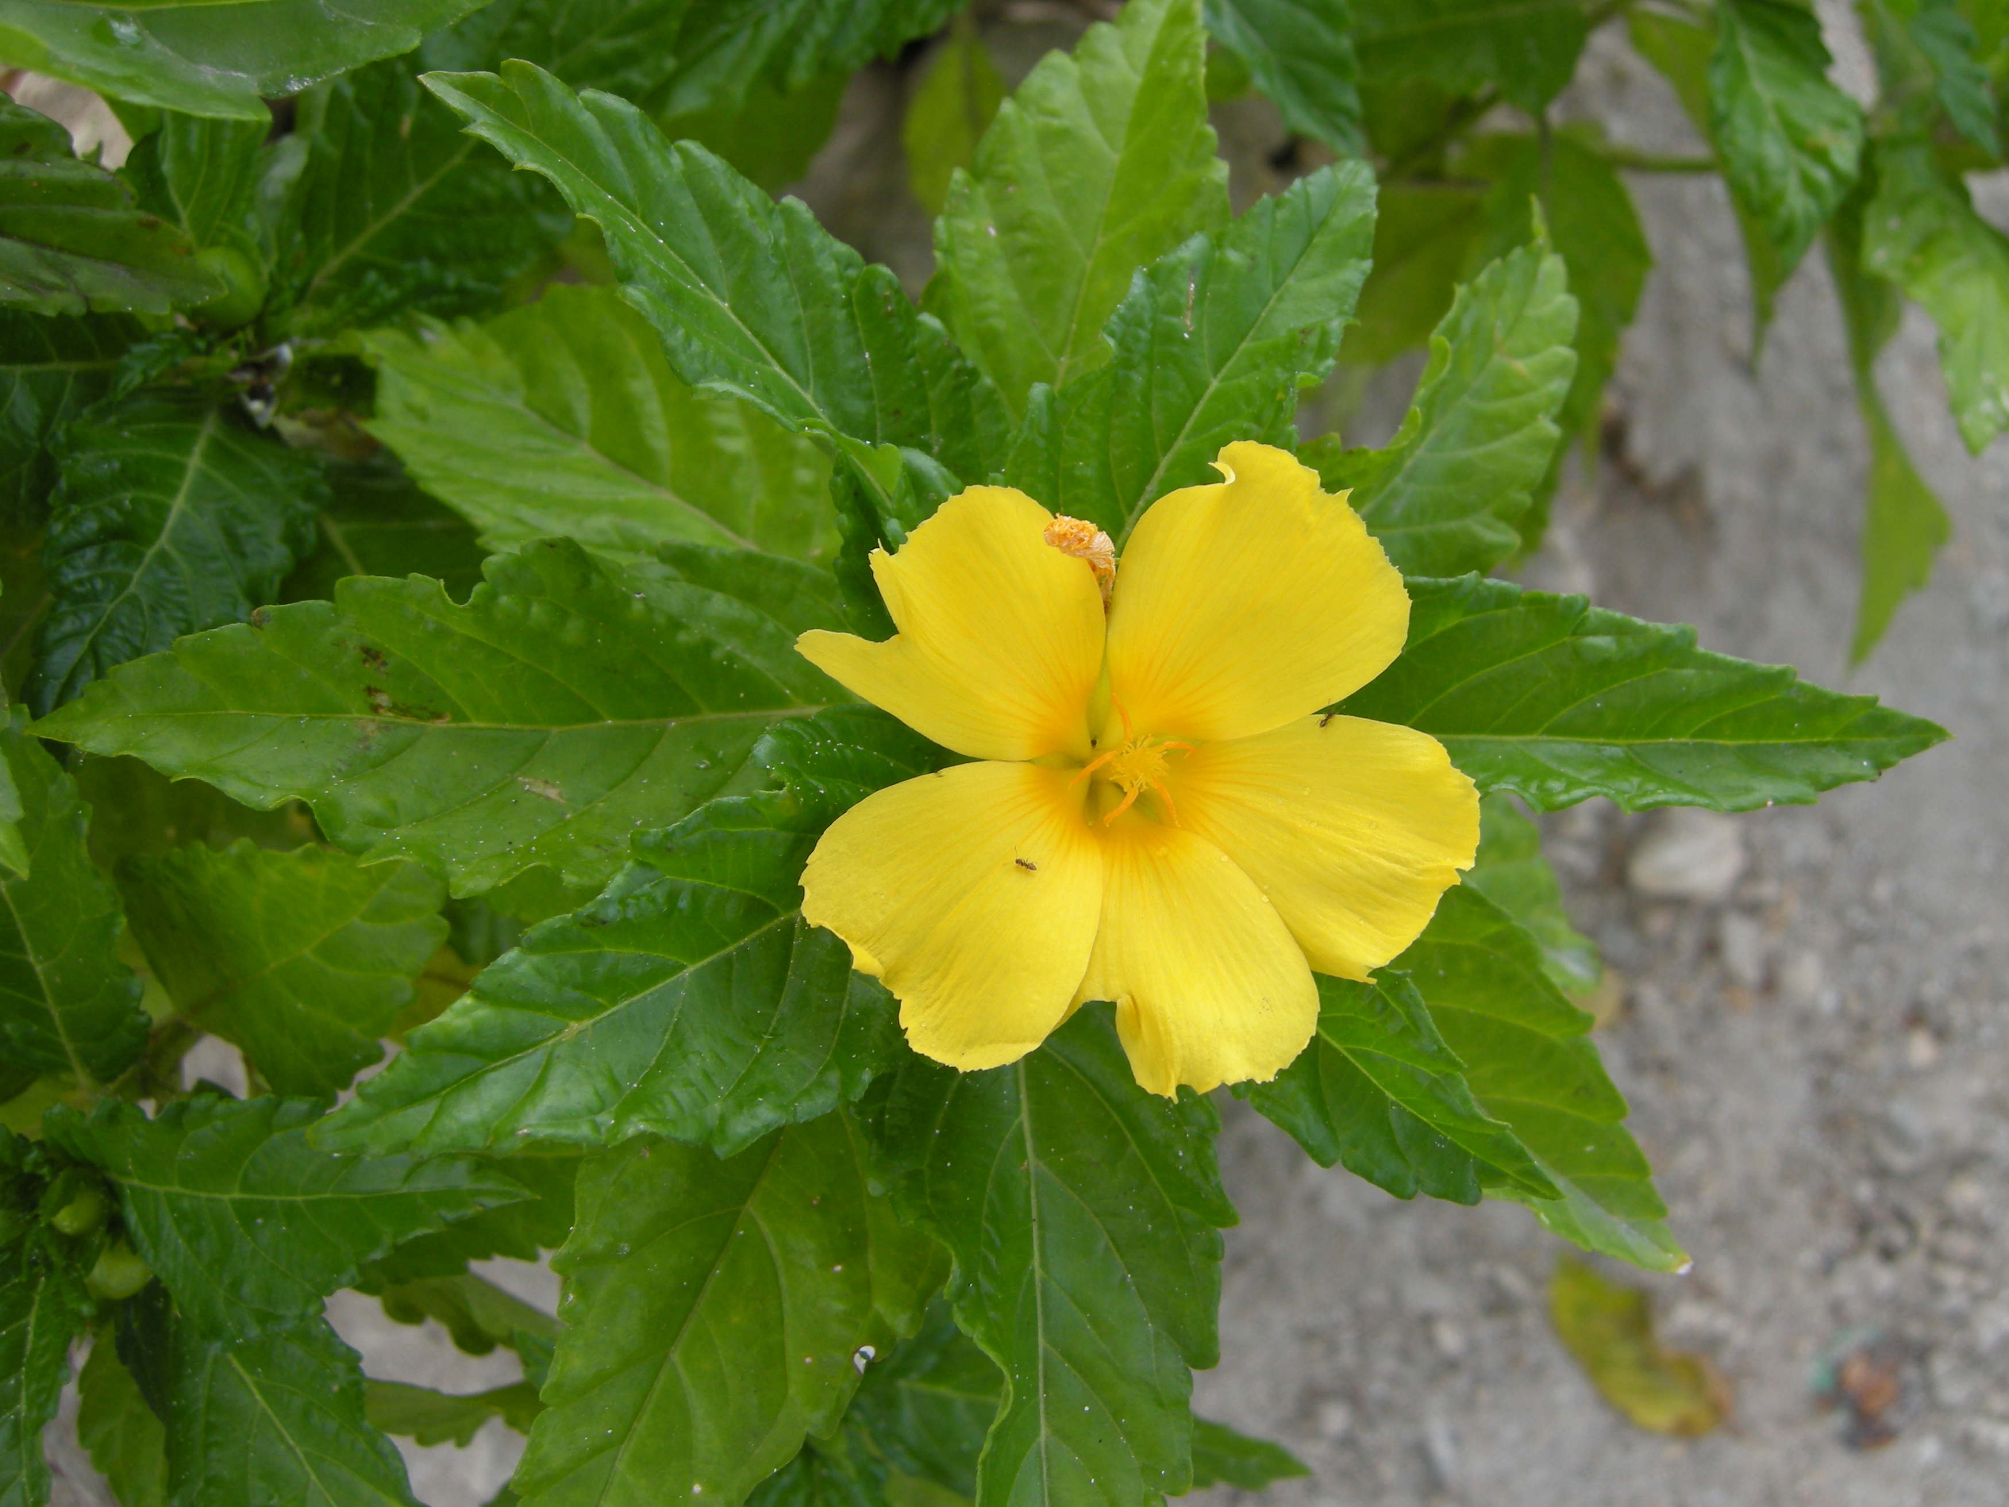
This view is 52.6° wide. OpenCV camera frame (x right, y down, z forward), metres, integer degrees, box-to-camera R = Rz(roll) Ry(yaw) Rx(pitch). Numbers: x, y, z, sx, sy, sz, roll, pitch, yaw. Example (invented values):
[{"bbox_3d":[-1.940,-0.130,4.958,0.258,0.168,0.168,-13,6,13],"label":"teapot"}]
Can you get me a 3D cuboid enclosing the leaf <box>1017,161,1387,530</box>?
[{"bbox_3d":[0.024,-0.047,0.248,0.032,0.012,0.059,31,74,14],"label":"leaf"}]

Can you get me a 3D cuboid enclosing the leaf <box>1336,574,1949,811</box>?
[{"bbox_3d":[0.066,-0.006,0.233,0.083,0.012,0.028,2,75,-5],"label":"leaf"}]

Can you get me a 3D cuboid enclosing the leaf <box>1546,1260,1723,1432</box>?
[{"bbox_3d":[0.117,0.107,0.372,0.018,0.007,0.039,-31,59,-21],"label":"leaf"}]

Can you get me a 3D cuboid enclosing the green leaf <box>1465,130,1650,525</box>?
[{"bbox_3d":[0.094,-0.072,0.350,0.036,0.012,0.070,1,69,-12],"label":"green leaf"}]

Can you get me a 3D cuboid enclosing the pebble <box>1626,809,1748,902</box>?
[{"bbox_3d":[0.147,0.022,0.432,0.026,0.013,0.020,0,53,0],"label":"pebble"}]

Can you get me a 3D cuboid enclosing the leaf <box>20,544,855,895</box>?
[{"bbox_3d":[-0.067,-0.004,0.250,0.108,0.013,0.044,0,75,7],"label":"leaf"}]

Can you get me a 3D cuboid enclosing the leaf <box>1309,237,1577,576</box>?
[{"bbox_3d":[0.054,-0.042,0.252,0.026,0.012,0.060,32,67,8],"label":"leaf"}]

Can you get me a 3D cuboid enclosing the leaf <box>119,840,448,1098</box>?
[{"bbox_3d":[-0.108,0.032,0.310,0.053,0.011,0.042,-32,75,-9],"label":"leaf"}]

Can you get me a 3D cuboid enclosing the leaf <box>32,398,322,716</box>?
[{"bbox_3d":[-0.126,-0.030,0.310,0.037,0.012,0.050,34,87,16],"label":"leaf"}]

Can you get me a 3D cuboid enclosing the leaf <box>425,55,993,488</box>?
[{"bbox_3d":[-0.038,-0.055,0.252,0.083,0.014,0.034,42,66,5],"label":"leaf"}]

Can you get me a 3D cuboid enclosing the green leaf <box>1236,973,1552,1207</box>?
[{"bbox_3d":[0.042,0.035,0.226,0.050,0.011,0.022,36,79,0],"label":"green leaf"}]

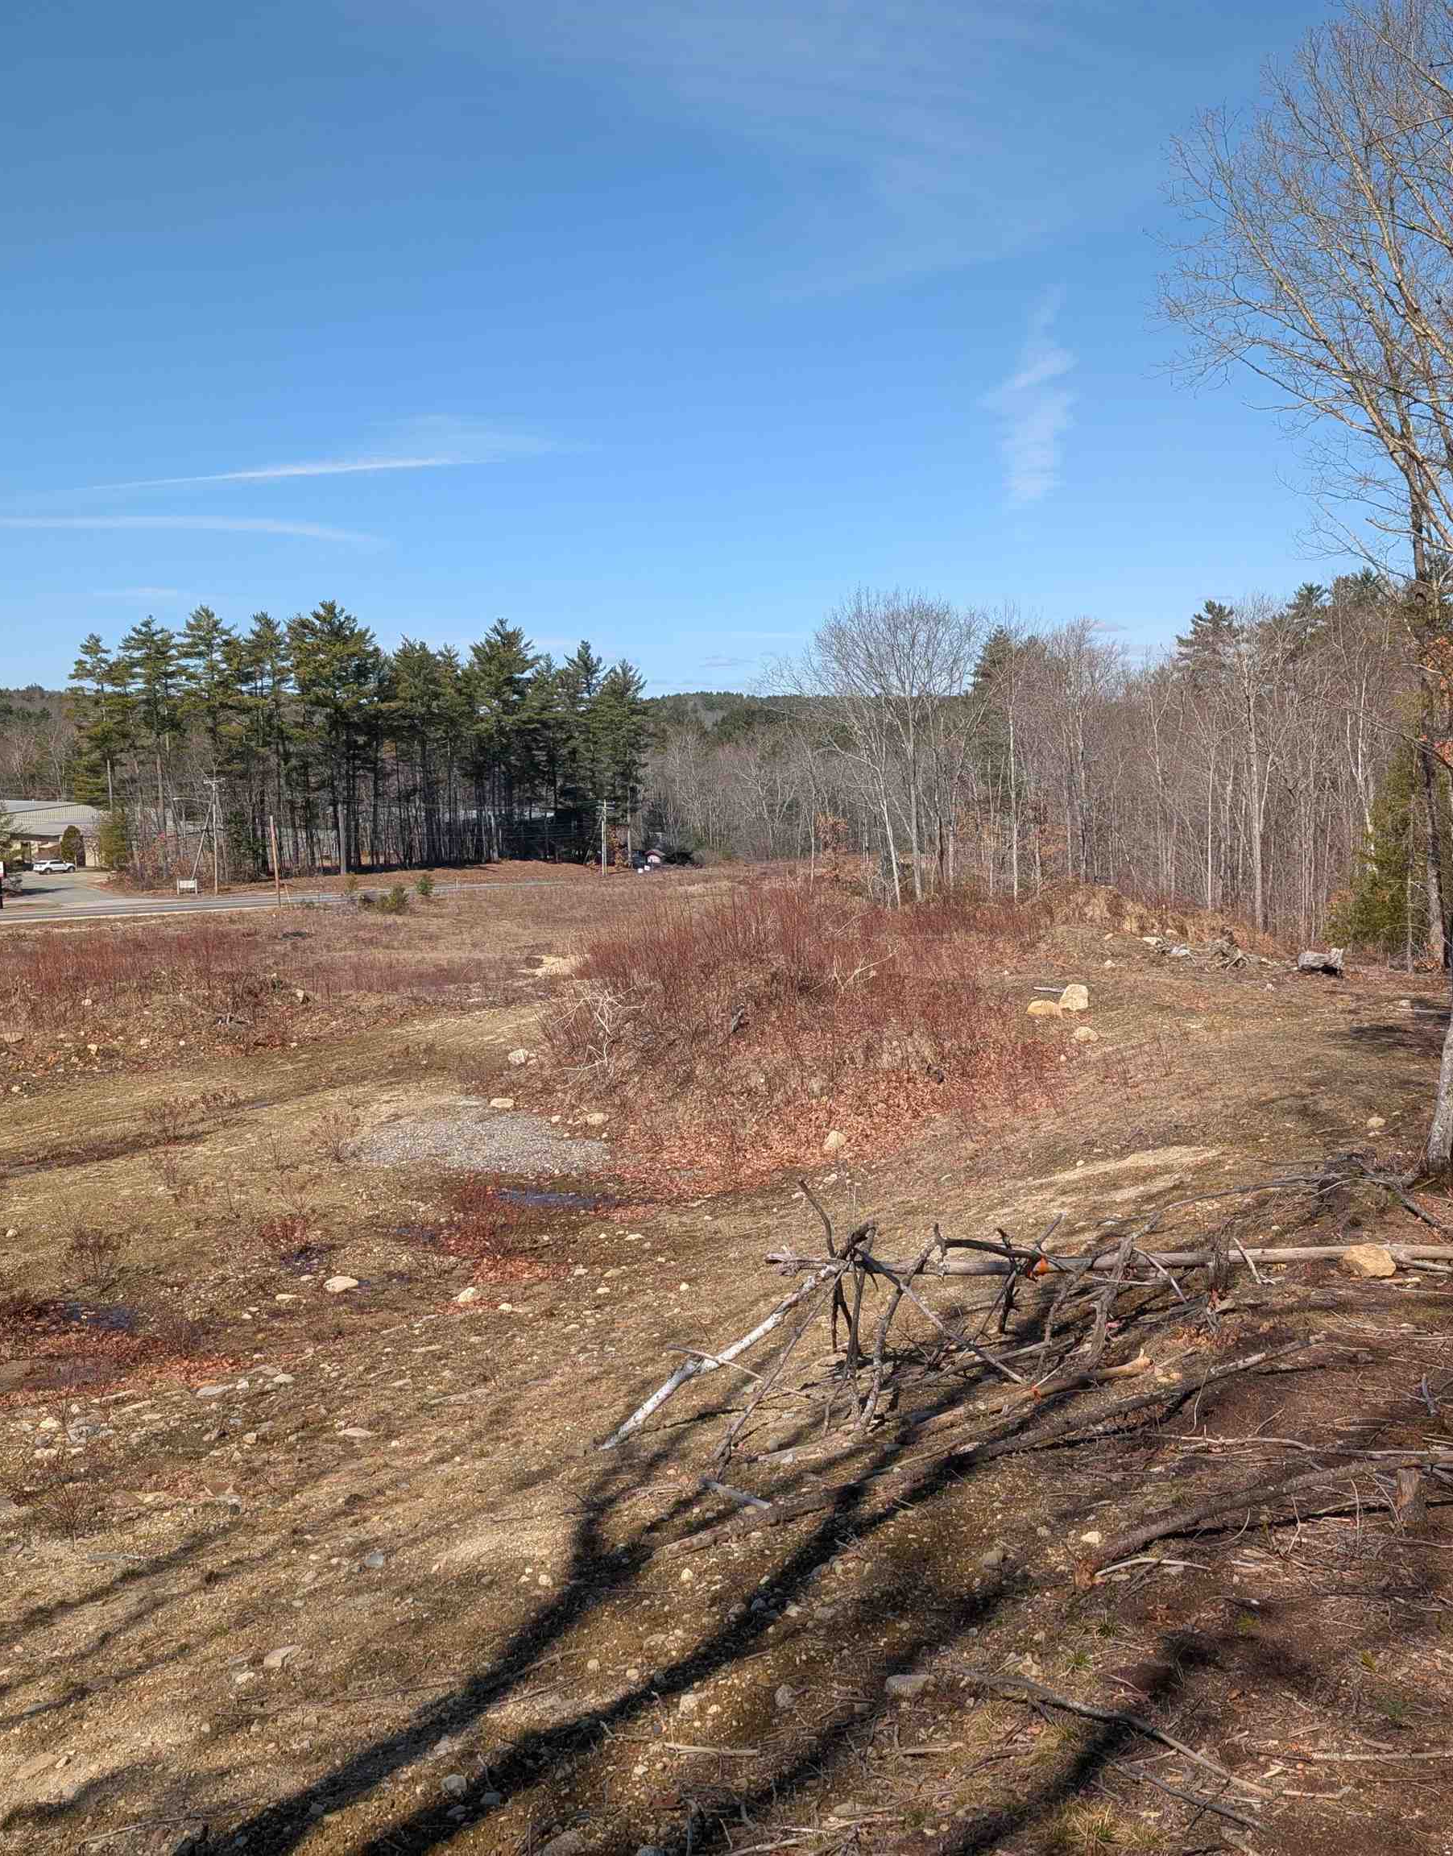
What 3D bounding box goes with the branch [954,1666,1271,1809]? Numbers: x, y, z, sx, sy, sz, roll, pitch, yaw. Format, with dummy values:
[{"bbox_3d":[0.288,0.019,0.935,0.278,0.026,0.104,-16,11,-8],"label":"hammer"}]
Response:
[{"bbox_3d":[1.078,2.210,4.816,0.170,0.090,1.024,0,0,-42],"label":"branch"}]

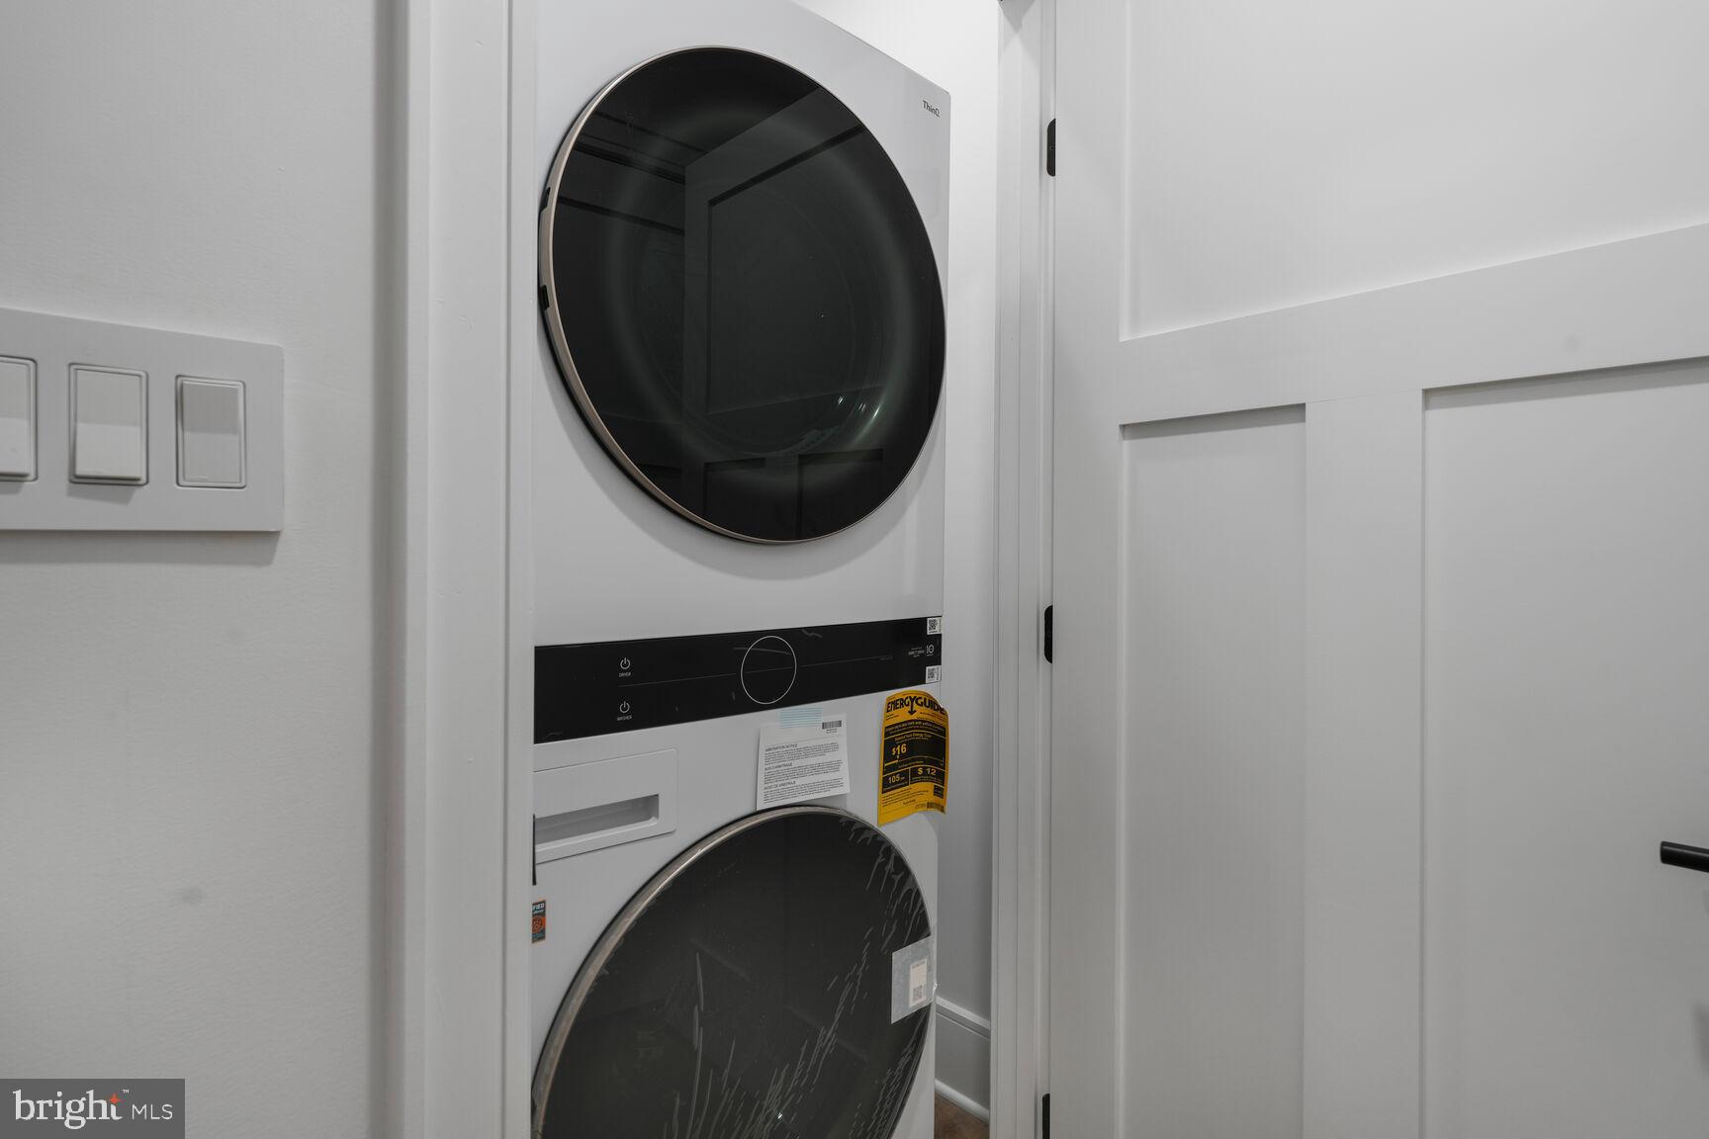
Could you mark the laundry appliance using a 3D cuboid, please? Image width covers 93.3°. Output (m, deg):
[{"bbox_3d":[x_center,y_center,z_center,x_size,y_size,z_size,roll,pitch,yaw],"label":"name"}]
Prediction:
[{"bbox_3d":[-0.343,0.208,1.295,0.686,1.890,0.775,-1,2,-42],"label":"laundry appliance"}]

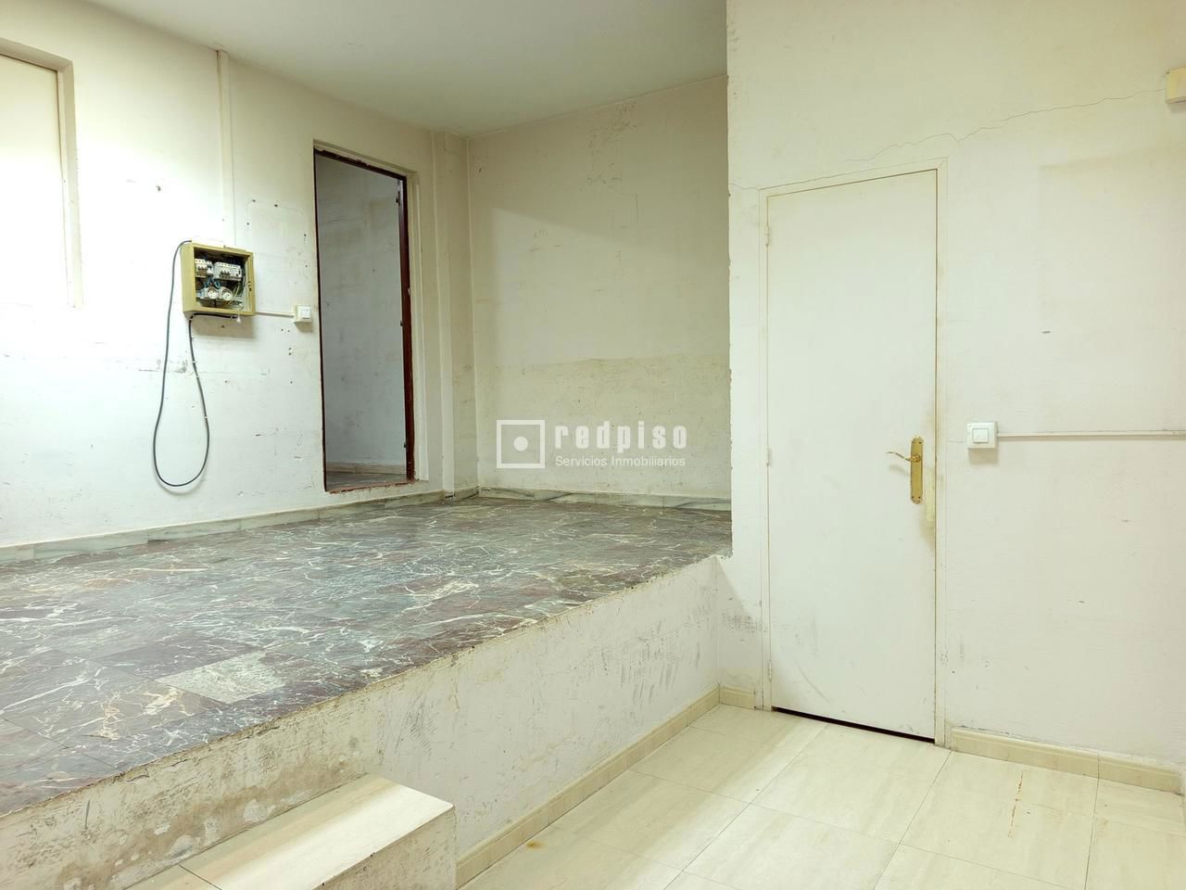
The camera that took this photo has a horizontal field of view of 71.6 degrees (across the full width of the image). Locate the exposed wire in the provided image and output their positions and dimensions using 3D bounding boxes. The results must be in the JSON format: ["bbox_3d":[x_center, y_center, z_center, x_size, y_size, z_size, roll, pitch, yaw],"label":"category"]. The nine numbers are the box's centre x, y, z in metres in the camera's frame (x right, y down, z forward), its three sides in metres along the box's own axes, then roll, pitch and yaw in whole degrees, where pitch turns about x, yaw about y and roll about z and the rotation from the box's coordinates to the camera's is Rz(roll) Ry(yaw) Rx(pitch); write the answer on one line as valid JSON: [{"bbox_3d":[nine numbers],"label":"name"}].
[{"bbox_3d":[-2.073,-0.412,4.123,0.080,1.250,0.290,1,3,36],"label":"exposed wire"}]

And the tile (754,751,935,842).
[{"bbox_3d":[0.806,1.120,2.637,0.455,0.012,0.449,1,3,34],"label":"tile"}]

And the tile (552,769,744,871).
[{"bbox_3d":[0.178,1.137,2.519,0.452,0.012,0.449,1,3,34],"label":"tile"}]

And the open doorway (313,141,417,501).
[{"bbox_3d":[-1.442,-0.741,5.167,0.100,2.020,0.725,1,3,36],"label":"open doorway"}]

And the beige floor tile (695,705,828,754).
[{"bbox_3d":[0.641,1.097,3.204,0.452,0.012,0.306,1,3,34],"label":"beige floor tile"}]

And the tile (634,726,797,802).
[{"bbox_3d":[0.430,1.115,2.891,0.452,0.012,0.449,1,3,34],"label":"tile"}]

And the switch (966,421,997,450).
[{"bbox_3d":[1.337,-0.033,2.829,0.085,0.087,0.040,1,3,34],"label":"switch"}]

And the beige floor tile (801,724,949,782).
[{"bbox_3d":[1.014,1.099,2.942,0.448,0.010,0.308,1,2,34],"label":"beige floor tile"}]

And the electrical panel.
[{"bbox_3d":[-1.947,-0.851,4.286,0.110,0.338,0.340,1,3,36],"label":"electrical panel"}]

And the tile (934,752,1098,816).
[{"bbox_3d":[1.391,1.106,2.698,0.446,0.012,0.306,1,3,34],"label":"tile"}]

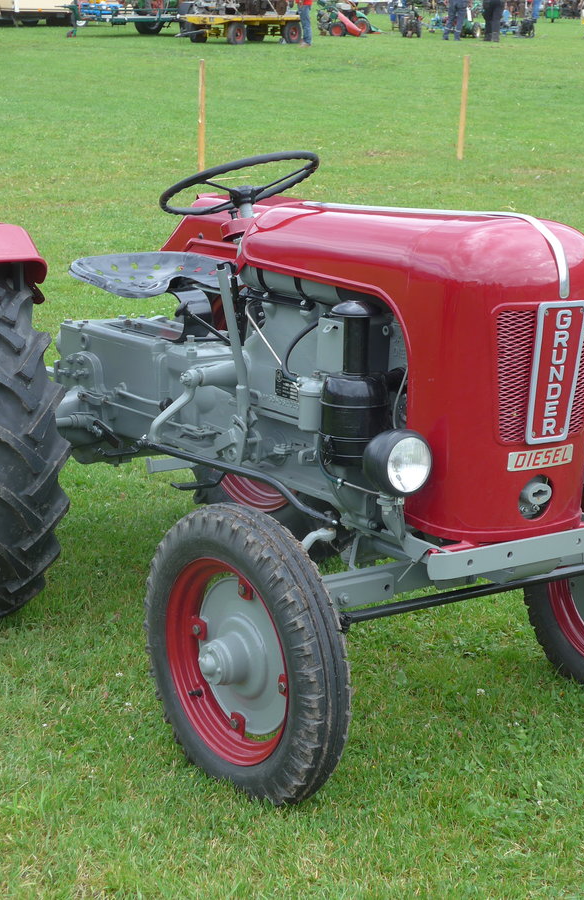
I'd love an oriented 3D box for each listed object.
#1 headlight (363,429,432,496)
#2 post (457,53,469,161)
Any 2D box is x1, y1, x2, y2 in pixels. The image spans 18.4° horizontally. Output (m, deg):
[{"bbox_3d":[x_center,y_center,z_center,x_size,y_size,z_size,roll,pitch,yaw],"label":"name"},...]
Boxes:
[{"bbox_3d":[0.207,0.026,3.548,0.130,0.130,0.110,-8,19,-34],"label":"headlight"},{"bbox_3d":[1.481,-2.946,15.546,0.047,0.893,0.040,2,15,0],"label":"post"}]

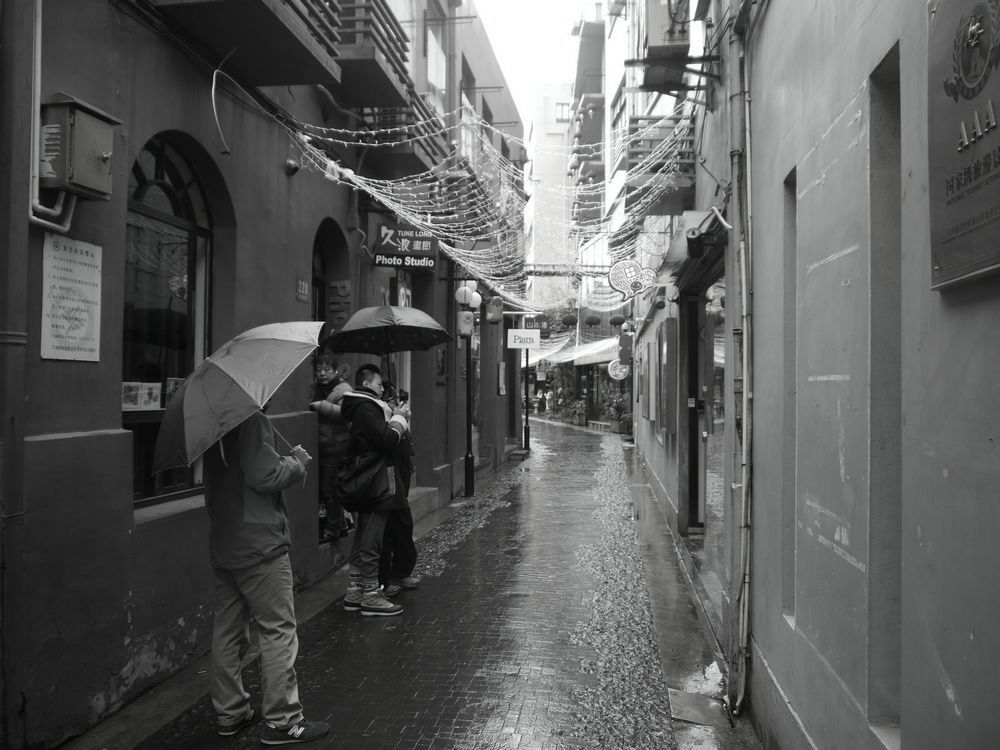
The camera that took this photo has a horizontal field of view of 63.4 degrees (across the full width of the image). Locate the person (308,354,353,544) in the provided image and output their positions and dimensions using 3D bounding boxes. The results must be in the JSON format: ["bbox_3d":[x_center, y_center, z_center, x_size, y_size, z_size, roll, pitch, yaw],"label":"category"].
[{"bbox_3d":[-1.424,0.636,6.999,0.500,1.620,0.420,0,-1,12],"label":"person"}]

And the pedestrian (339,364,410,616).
[{"bbox_3d":[-0.906,0.822,5.892,0.480,1.740,0.540,1,-2,-30],"label":"pedestrian"}]

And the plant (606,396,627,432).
[{"bbox_3d":[4.806,1.673,33.662,0.820,1.420,0.780,0,-1,10],"label":"plant"}]

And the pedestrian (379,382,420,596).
[{"bbox_3d":[-0.802,0.891,6.450,0.450,1.630,0.500,1,-2,-25],"label":"pedestrian"}]

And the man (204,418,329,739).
[{"bbox_3d":[-1.077,0.778,3.706,0.470,1.720,0.500,1,-2,-38],"label":"man"}]

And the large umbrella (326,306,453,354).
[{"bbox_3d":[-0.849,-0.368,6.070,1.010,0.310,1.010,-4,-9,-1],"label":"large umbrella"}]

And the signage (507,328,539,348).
[{"bbox_3d":[0.585,-0.859,19.300,0.764,0.460,0.060,0,-1,8],"label":"signage"}]

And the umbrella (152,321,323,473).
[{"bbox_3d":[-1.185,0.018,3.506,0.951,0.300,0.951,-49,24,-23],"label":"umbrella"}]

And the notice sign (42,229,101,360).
[{"bbox_3d":[-2.016,-0.357,3.847,0.025,0.571,0.389,0,-1,11],"label":"notice sign"}]

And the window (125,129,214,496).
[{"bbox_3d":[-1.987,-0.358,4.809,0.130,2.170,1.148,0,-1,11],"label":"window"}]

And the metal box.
[{"bbox_3d":[-1.951,-1.065,3.763,0.182,0.496,0.348,0,-1,11],"label":"metal box"}]

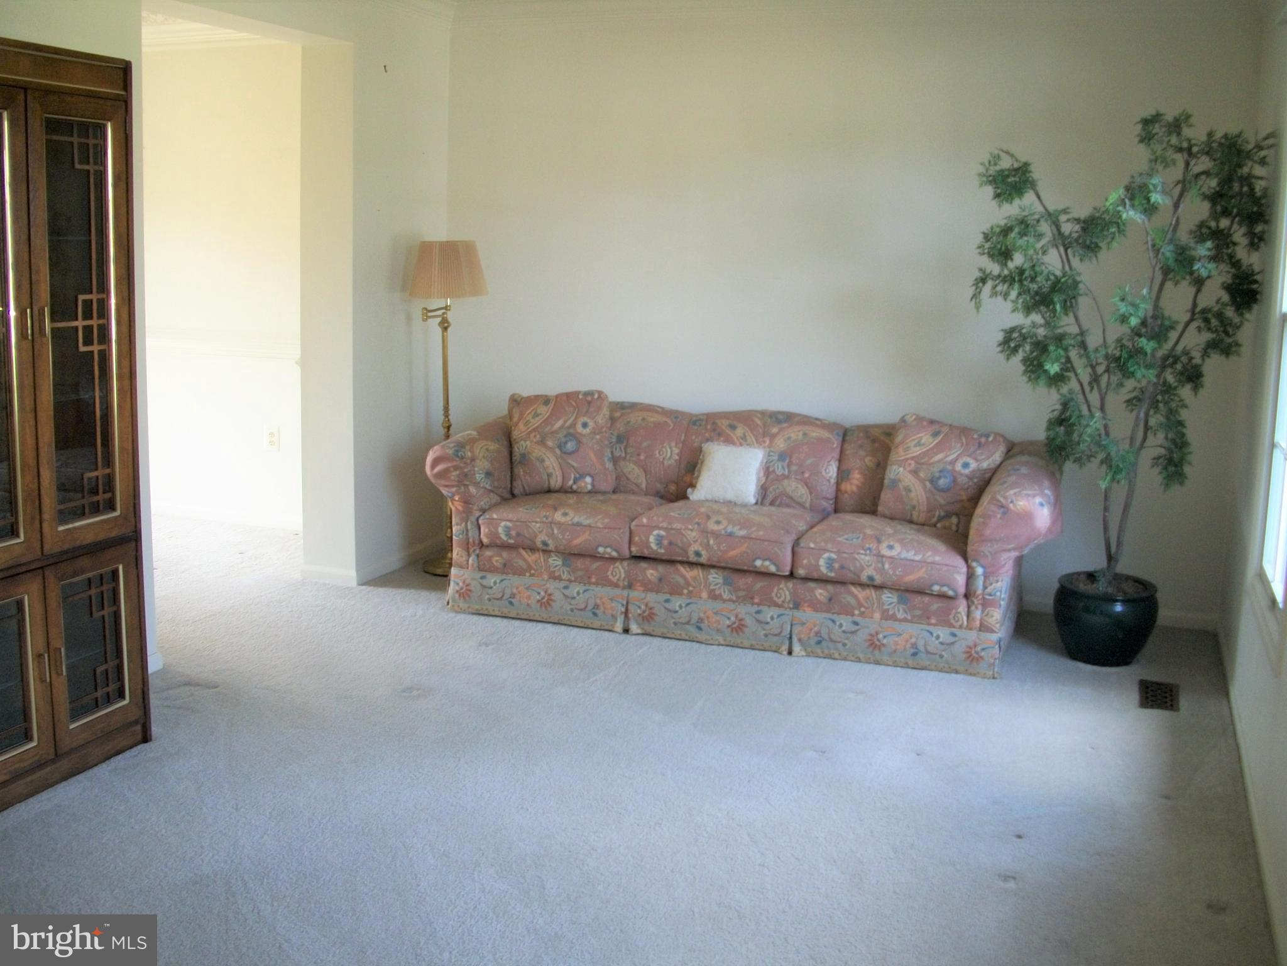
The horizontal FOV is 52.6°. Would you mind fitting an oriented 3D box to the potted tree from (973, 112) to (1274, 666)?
[{"bbox_3d":[1.565,-0.313,4.351,0.920,1.850,0.750,5,10,21],"label":"potted tree"}]

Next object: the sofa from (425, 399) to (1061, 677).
[{"bbox_3d":[0.409,0.122,4.886,2.290,0.760,0.900,5,10,20],"label":"sofa"}]

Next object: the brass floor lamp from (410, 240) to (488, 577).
[{"bbox_3d":[-0.807,-0.319,5.409,0.370,1.400,0.370,1,9,0],"label":"brass floor lamp"}]

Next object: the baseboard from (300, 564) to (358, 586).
[{"bbox_3d":[-1.264,0.372,5.245,0.250,0.065,0.015,5,10,21],"label":"baseboard"}]

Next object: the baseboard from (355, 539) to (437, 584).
[{"bbox_3d":[-1.016,0.326,5.574,0.015,0.065,0.810,5,10,21],"label":"baseboard"}]

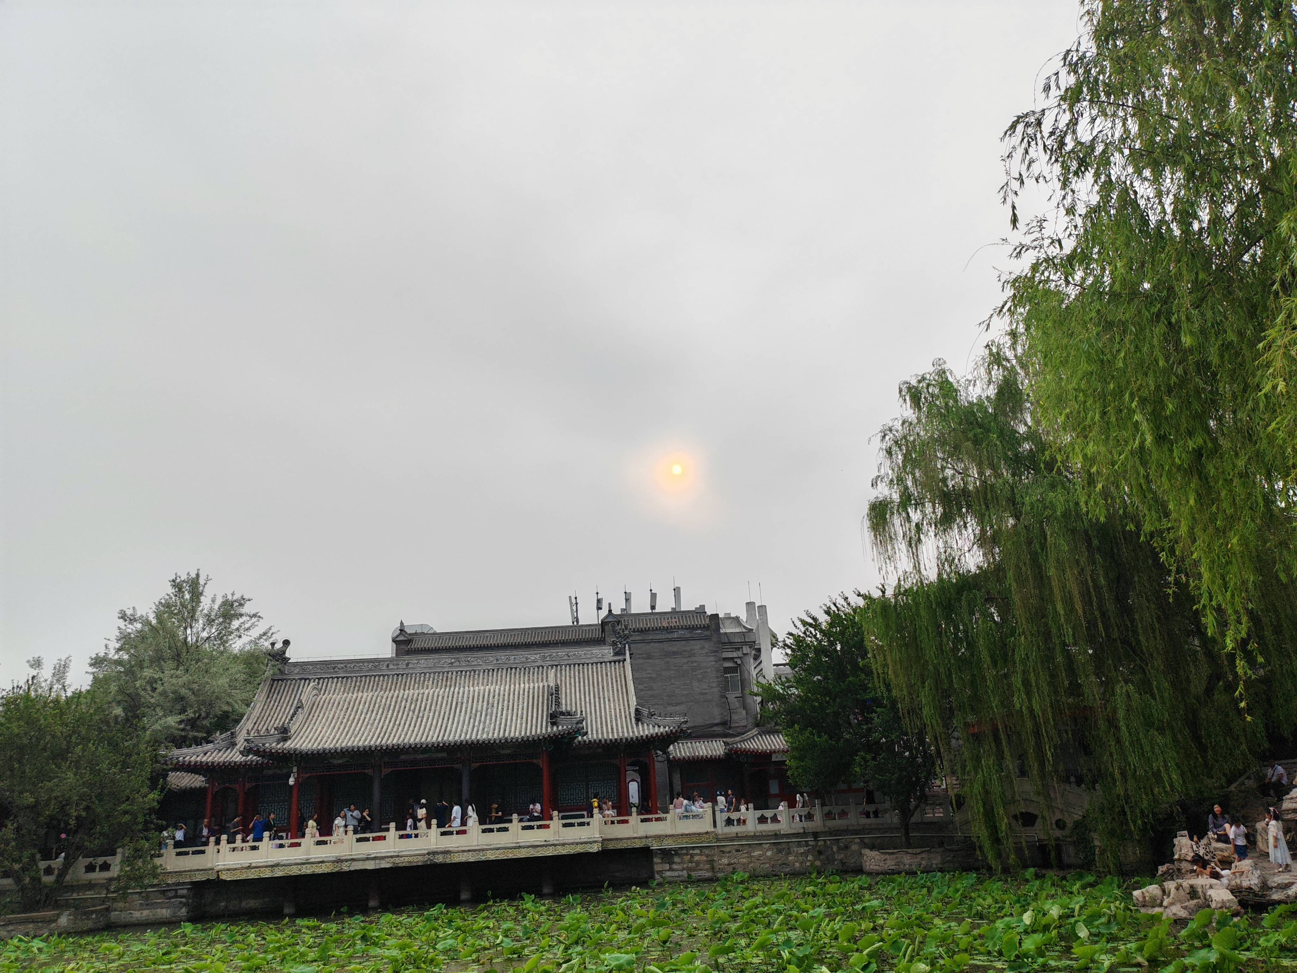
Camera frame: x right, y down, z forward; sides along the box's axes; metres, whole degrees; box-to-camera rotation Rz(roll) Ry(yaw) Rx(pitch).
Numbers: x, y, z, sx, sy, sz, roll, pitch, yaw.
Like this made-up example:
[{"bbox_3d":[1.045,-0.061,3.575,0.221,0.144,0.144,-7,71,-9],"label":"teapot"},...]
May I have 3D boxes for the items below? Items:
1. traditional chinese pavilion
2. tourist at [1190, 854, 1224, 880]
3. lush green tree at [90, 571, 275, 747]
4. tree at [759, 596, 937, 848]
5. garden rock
[{"bbox_3d":[-6.817,10.536,43.856,24.500,9.300,9.500,-1,-17,-10],"label":"traditional chinese pavilion"},{"bbox_3d":[12.171,8.331,22.033,0.650,0.700,0.500,10,-22,-39],"label":"tourist"},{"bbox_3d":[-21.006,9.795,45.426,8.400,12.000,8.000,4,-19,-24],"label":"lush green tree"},{"bbox_3d":[7.577,8.936,39.133,6.500,9.500,6.200,-7,-17,9],"label":"tree"},{"bbox_3d":[12.042,8.650,21.166,0.700,0.560,0.600,-12,-19,25],"label":"garden rock"}]

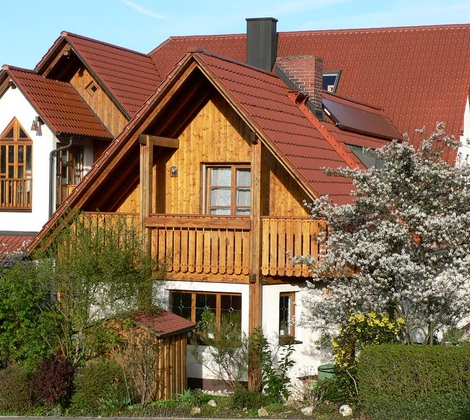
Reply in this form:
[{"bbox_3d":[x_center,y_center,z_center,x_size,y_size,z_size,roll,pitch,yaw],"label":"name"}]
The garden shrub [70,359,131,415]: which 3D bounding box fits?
[{"bbox_3d":[-2.478,3.166,19.691,1.120,0.950,1.000,0,1,0],"label":"garden shrub"}]

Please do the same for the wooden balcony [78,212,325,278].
[{"bbox_3d":[-0.574,0.722,22.137,5.262,1.246,1.300,1,1,20],"label":"wooden balcony"}]

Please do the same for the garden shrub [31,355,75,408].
[{"bbox_3d":[-3.379,3.155,19.891,0.840,0.950,0.800,0,1,0],"label":"garden shrub"}]

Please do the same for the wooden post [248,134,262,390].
[{"bbox_3d":[0.400,1.052,21.068,0.200,5.098,0.200,1,1,20],"label":"wooden post"}]

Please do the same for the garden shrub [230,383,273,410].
[{"bbox_3d":[0.310,3.420,19.945,0.820,0.480,0.700,0,1,0],"label":"garden shrub"}]

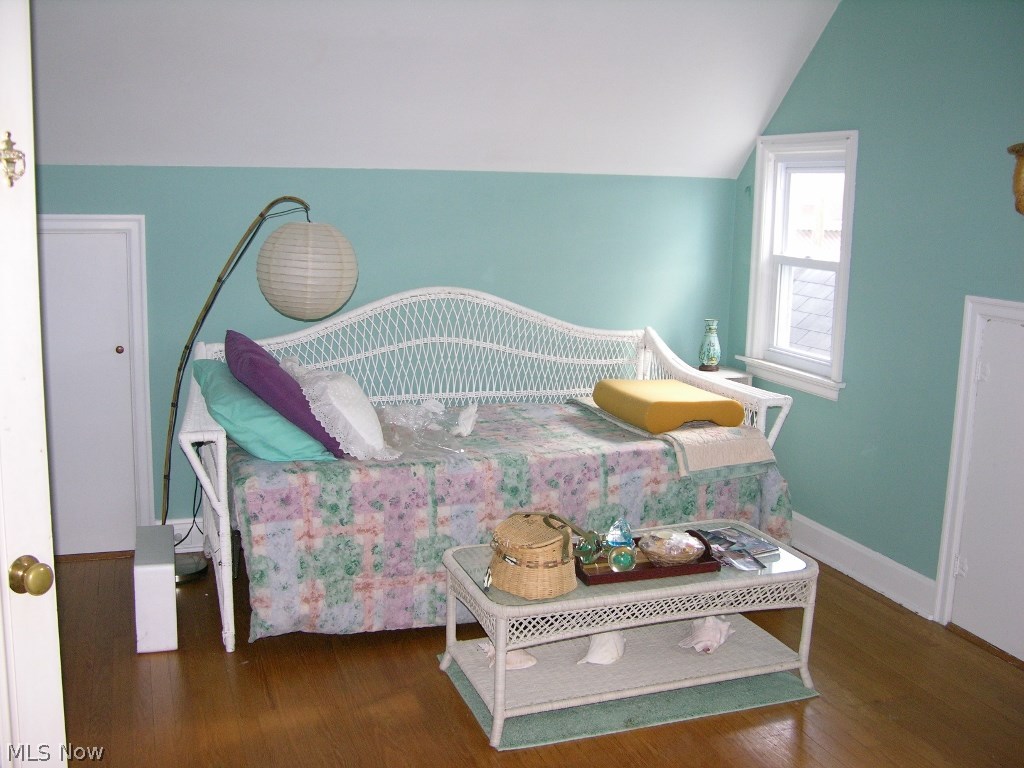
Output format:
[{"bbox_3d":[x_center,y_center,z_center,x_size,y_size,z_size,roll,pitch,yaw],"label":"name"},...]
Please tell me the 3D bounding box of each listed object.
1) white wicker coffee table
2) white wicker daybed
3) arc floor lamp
[{"bbox_3d":[0.346,0.726,3.195,1.052,0.388,0.555,-2,10,-20],"label":"white wicker coffee table"},{"bbox_3d":[-0.147,0.210,4.086,2.248,1.107,1.065,-2,10,-20],"label":"white wicker daybed"},{"bbox_3d":[-1.056,0.001,4.109,0.895,1.485,0.400,-2,10,-20],"label":"arc floor lamp"}]

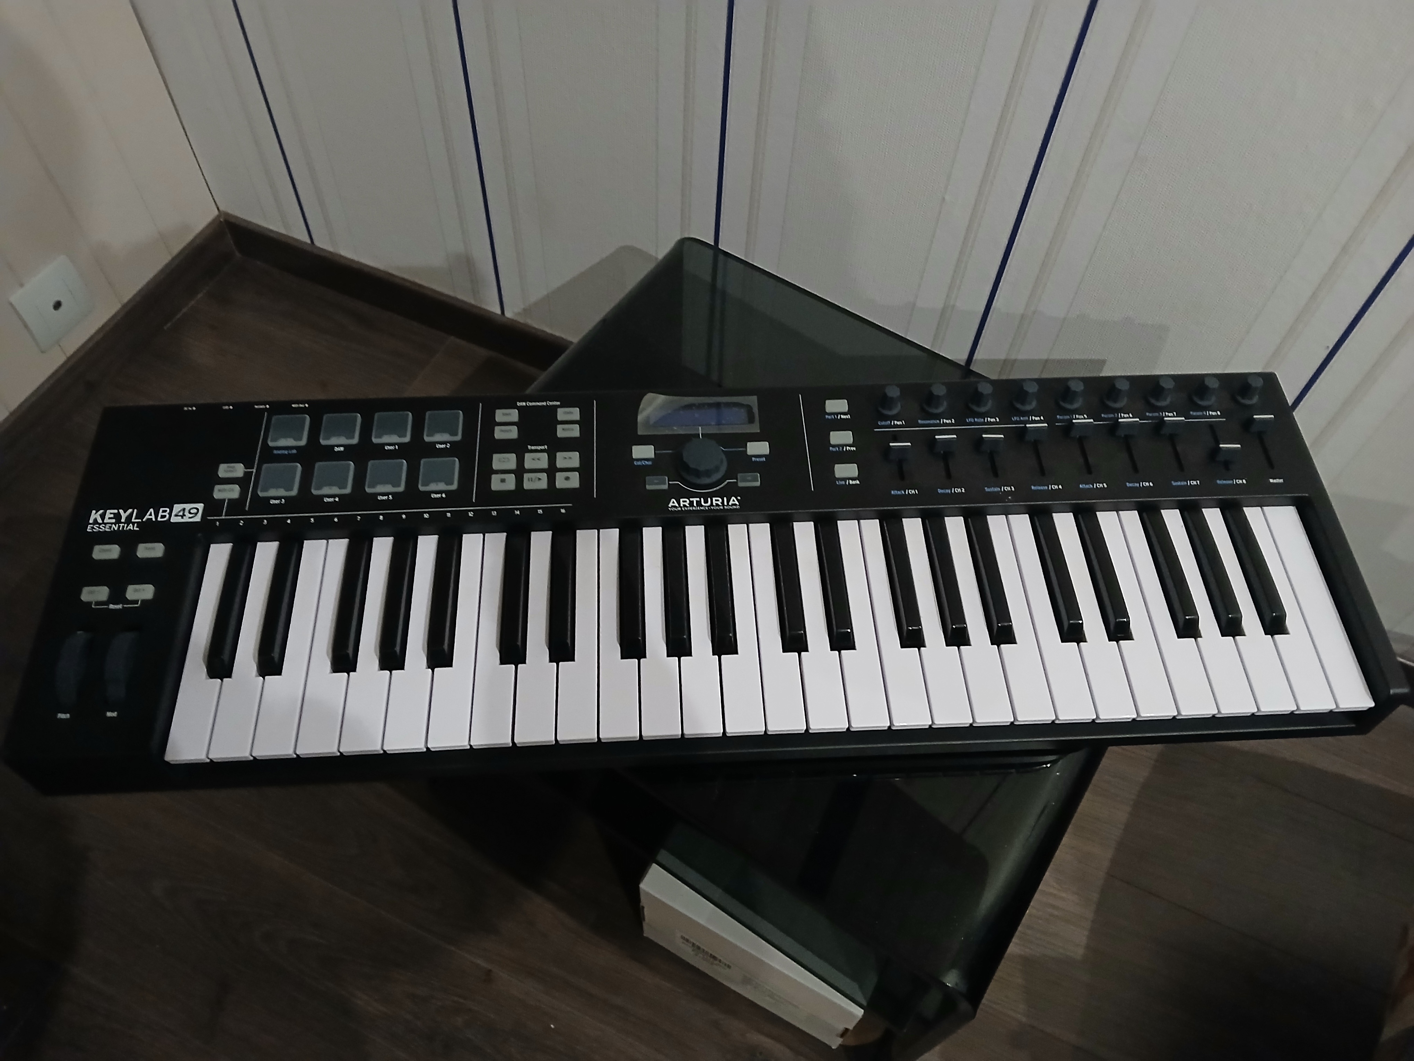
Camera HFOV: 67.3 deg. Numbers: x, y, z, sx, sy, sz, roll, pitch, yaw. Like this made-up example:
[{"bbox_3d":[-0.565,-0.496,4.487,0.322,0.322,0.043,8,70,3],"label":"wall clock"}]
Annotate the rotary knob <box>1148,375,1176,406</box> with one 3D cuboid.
[{"bbox_3d":[0.301,-0.092,0.699,0.015,0.015,0.015,-2,60,-3],"label":"rotary knob"}]

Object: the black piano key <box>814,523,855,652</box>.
[{"bbox_3d":[0.078,0.030,0.640,0.014,0.012,0.089,-2,59,-3],"label":"black piano key"}]

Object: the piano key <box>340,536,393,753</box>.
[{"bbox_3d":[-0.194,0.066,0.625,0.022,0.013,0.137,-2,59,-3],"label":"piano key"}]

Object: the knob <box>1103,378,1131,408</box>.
[{"bbox_3d":[0.271,-0.091,0.698,0.015,0.017,0.015,-2,59,-3],"label":"knob"}]

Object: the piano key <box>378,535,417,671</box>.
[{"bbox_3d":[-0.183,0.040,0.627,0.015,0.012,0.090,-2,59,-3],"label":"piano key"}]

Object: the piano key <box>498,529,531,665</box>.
[{"bbox_3d":[-0.114,0.037,0.632,0.014,0.012,0.089,-2,59,-3],"label":"piano key"}]

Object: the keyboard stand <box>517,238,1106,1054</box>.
[{"bbox_3d":[0.054,0.105,0.877,0.463,0.380,0.404,29,61,16],"label":"keyboard stand"}]

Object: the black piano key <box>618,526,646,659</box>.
[{"bbox_3d":[-0.044,0.035,0.633,0.014,0.011,0.089,-2,58,-3],"label":"black piano key"}]

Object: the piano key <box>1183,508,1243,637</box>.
[{"bbox_3d":[0.311,0.022,0.651,0.014,0.012,0.089,-2,59,-3],"label":"piano key"}]

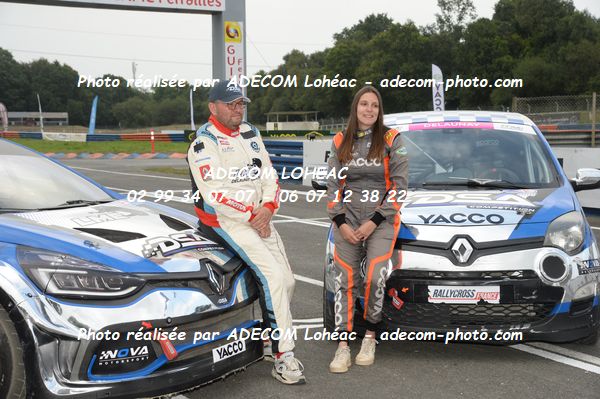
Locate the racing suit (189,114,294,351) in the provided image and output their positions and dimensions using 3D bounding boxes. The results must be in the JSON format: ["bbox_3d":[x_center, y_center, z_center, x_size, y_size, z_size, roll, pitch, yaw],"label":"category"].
[{"bbox_3d":[-0.314,0.194,6.100,0.580,1.300,0.620,-4,6,-40],"label":"racing suit"}]

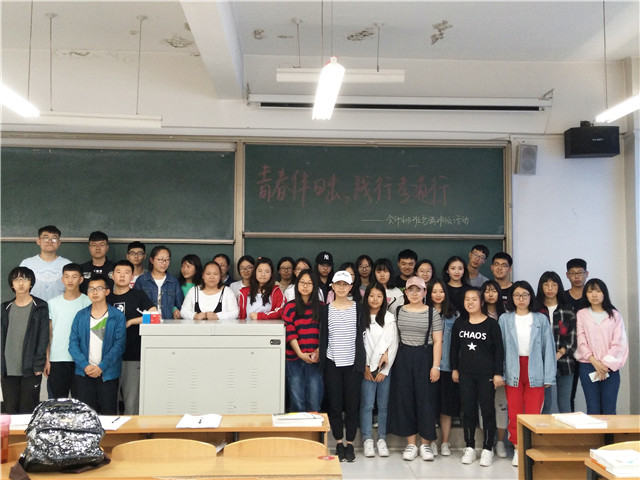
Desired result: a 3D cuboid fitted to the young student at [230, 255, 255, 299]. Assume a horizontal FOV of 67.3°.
[{"bbox_3d":[-0.848,0.973,5.267,0.430,1.605,0.280,0,-2,-5],"label":"young student"}]

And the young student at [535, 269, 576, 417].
[{"bbox_3d":[2.321,1.165,4.746,0.460,1.704,0.300,0,-3,12],"label":"young student"}]

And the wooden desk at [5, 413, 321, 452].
[{"bbox_3d":[-1.043,1.557,3.131,2.200,0.755,0.360,0,-2,-2],"label":"wooden desk"}]

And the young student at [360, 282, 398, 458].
[{"bbox_3d":[0.545,1.194,4.444,0.390,1.588,0.320,0,-3,0],"label":"young student"}]

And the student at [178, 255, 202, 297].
[{"bbox_3d":[-1.528,1.017,5.604,0.430,1.684,0.280,1,-3,-5],"label":"student"}]

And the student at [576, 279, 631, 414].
[{"bbox_3d":[2.644,1.182,4.465,0.450,1.645,0.280,-1,-3,17],"label":"student"}]

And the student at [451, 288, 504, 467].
[{"bbox_3d":[1.438,1.226,4.414,0.470,1.555,0.290,0,-2,7],"label":"student"}]

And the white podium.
[{"bbox_3d":[-1.053,1.312,4.905,1.405,0.972,0.580,0,-2,-2],"label":"white podium"}]

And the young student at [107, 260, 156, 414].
[{"bbox_3d":[-1.847,1.078,4.563,0.480,1.766,0.300,1,-2,-14],"label":"young student"}]

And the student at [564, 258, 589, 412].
[{"bbox_3d":[2.640,1.008,4.913,0.460,1.627,0.280,0,-2,14],"label":"student"}]

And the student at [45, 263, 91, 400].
[{"bbox_3d":[-2.323,1.082,4.414,0.440,1.740,0.270,1,-2,-17],"label":"student"}]

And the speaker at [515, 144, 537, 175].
[{"bbox_3d":[2.400,-0.938,5.600,0.200,0.330,0.150,0,8,-2],"label":"speaker"}]

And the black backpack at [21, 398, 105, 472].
[{"bbox_3d":[-1.277,0.961,2.412,0.360,0.325,0.200,1,-3,-18],"label":"black backpack"}]

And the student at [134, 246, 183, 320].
[{"bbox_3d":[-1.816,0.960,5.406,0.470,1.774,0.300,1,-3,-15],"label":"student"}]

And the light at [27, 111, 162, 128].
[{"bbox_3d":[-2.134,-1.142,4.565,1.237,0.100,0.120,2,-2,-3],"label":"light"}]

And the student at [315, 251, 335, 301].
[{"bbox_3d":[0.044,0.991,5.305,0.440,1.728,0.280,0,-3,0],"label":"student"}]

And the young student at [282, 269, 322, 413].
[{"bbox_3d":[-0.153,1.139,4.537,0.420,1.718,0.290,1,-2,-6],"label":"young student"}]

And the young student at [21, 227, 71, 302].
[{"bbox_3d":[-2.687,0.812,4.713,0.500,1.904,0.280,1,-3,-17],"label":"young student"}]

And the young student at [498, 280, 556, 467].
[{"bbox_3d":[1.886,1.191,4.389,0.490,1.629,0.290,0,-2,11],"label":"young student"}]

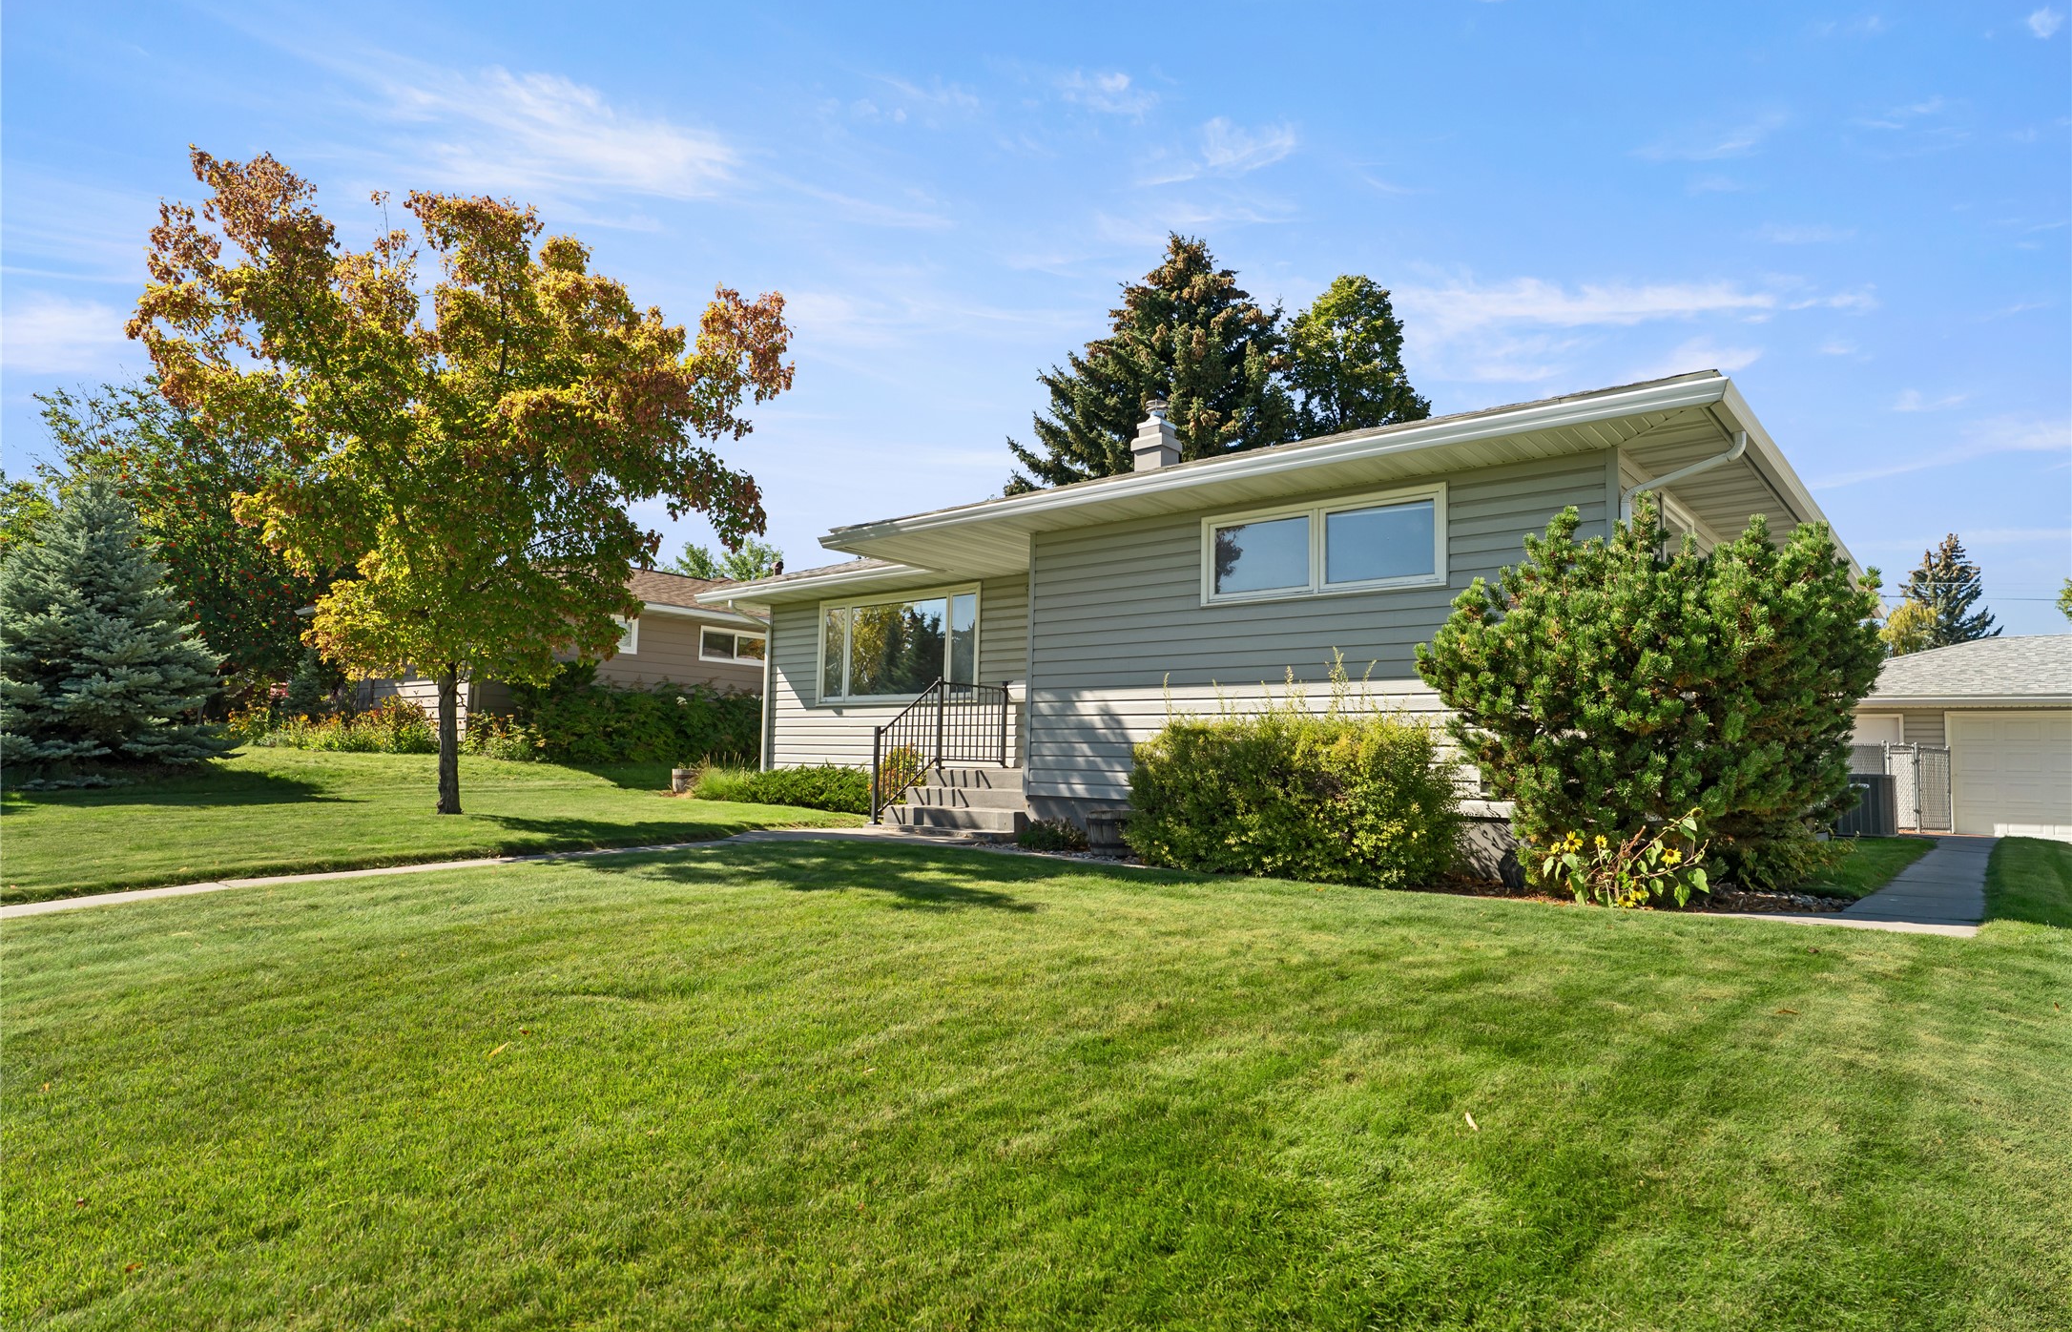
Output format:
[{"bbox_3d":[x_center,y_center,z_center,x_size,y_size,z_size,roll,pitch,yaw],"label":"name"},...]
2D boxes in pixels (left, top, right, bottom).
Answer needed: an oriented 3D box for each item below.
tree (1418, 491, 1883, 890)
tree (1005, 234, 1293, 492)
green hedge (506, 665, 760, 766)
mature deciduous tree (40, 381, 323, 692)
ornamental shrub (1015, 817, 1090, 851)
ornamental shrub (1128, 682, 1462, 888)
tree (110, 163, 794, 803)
[{"bbox_3d":[3.765,0.211,6.859,2.450,2.450,2.100,-3,-6,40],"label":"tree"},{"bbox_3d":[3.505,-3.885,27.262,8.000,14.300,8.000,1,-5,7],"label":"tree"},{"bbox_3d":[-6.213,0.940,18.483,1.400,1.420,4.800,-3,-6,40],"label":"green hedge"},{"bbox_3d":[-17.700,-2.300,22.800,5.300,7.200,5.200,5,-6,-38],"label":"mature deciduous tree"},{"bbox_3d":[0.186,1.425,9.613,0.600,0.340,0.500,-3,-6,40],"label":"ornamental shrub"},{"bbox_3d":[1.854,0.928,8.204,2.350,1.250,1.150,-3,-6,40],"label":"ornamental shrub"},{"bbox_3d":[-6.400,-2.000,12.800,6.800,7.400,6.700,4,-5,-27],"label":"tree"}]

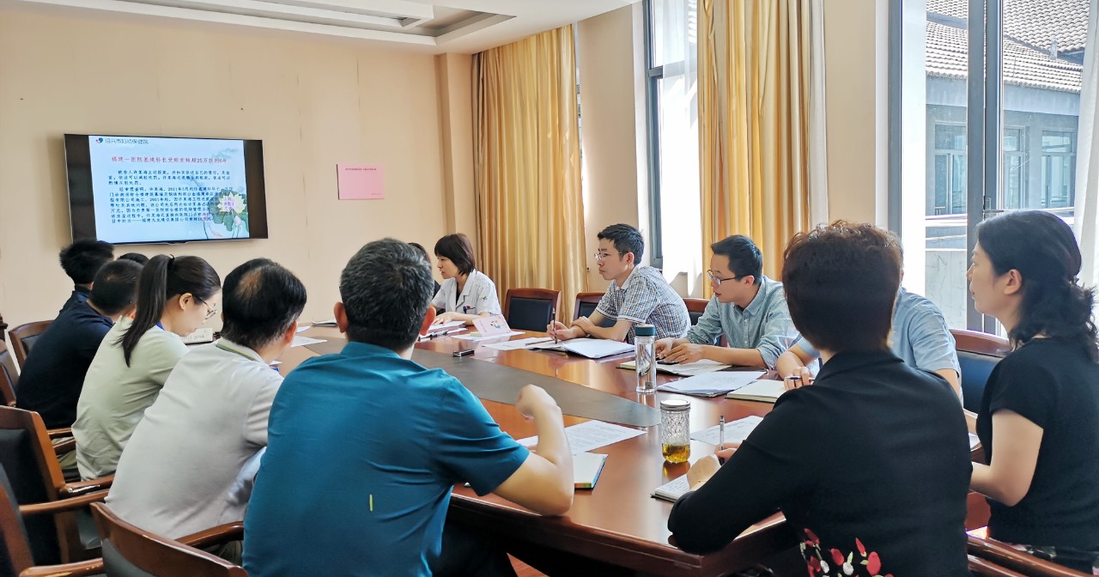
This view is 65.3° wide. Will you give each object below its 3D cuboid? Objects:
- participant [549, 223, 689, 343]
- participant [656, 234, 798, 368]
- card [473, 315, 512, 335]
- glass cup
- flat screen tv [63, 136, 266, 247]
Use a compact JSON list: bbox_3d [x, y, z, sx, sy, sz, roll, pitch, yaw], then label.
[{"bbox_3d":[0.341,0.337,3.946,0.760,1.270,0.540,-4,5,-24],"label":"participant"},{"bbox_3d":[0.813,0.396,3.304,0.760,1.220,0.580,-7,6,-43],"label":"participant"},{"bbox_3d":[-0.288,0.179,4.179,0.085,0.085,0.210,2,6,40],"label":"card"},{"bbox_3d":[0.282,0.317,1.936,0.070,0.136,0.070,-2,5,0],"label":"glass cup"},{"bbox_3d":[-2.829,-0.728,6.438,1.375,0.790,0.080,-6,6,-37],"label":"flat screen tv"}]

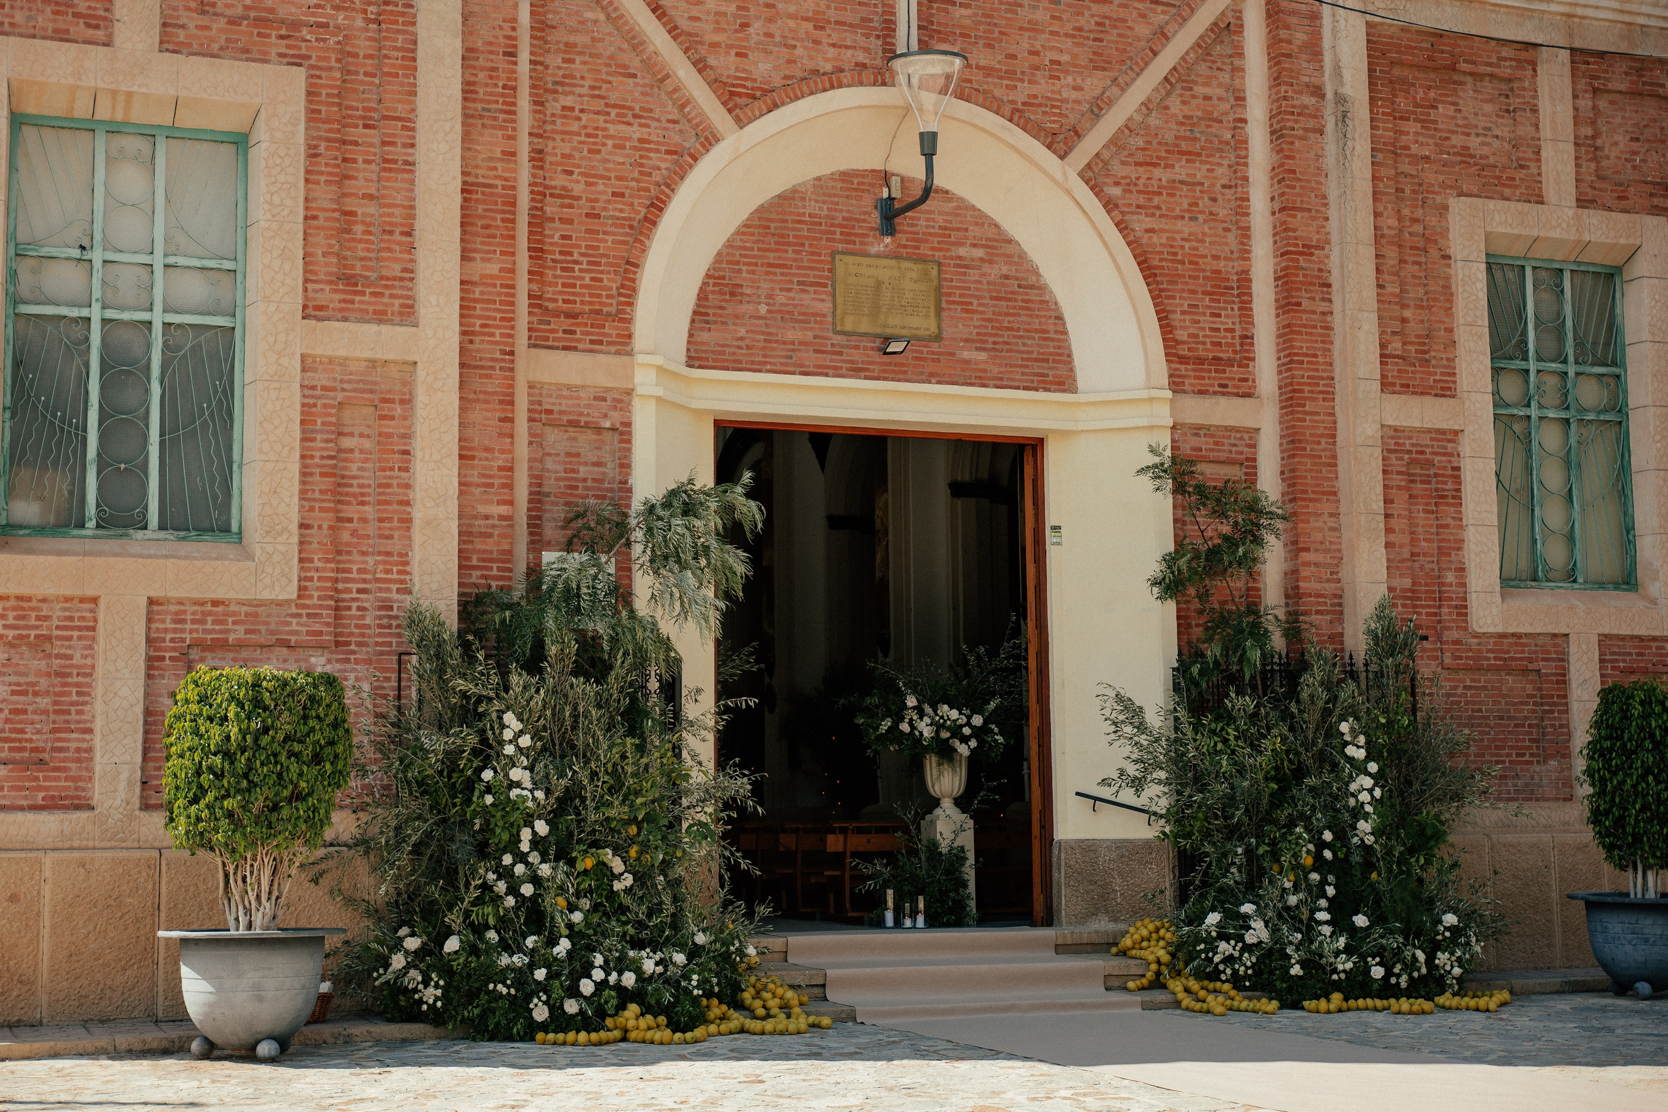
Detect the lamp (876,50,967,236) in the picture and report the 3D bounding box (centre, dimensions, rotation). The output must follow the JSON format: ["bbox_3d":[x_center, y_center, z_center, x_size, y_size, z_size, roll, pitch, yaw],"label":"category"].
[{"bbox_3d":[0.602,-3.076,16.685,0.610,1.130,1.096,2,-7,-21],"label":"lamp"}]

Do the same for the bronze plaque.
[{"bbox_3d":[0.424,-1.994,17.060,0.896,0.638,0.040,2,-7,-21],"label":"bronze plaque"}]

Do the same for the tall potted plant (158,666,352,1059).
[{"bbox_3d":[-3.350,1.772,12.873,1.120,2.200,1.120,2,-7,-21],"label":"tall potted plant"}]

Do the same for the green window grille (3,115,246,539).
[{"bbox_3d":[-4.666,-1.493,14.695,1.499,2.785,0.080,2,-7,-21],"label":"green window grille"}]

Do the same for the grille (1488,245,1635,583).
[{"bbox_3d":[6.125,-1.123,18.817,1.514,2.808,0.080,2,-7,-21],"label":"grille"}]

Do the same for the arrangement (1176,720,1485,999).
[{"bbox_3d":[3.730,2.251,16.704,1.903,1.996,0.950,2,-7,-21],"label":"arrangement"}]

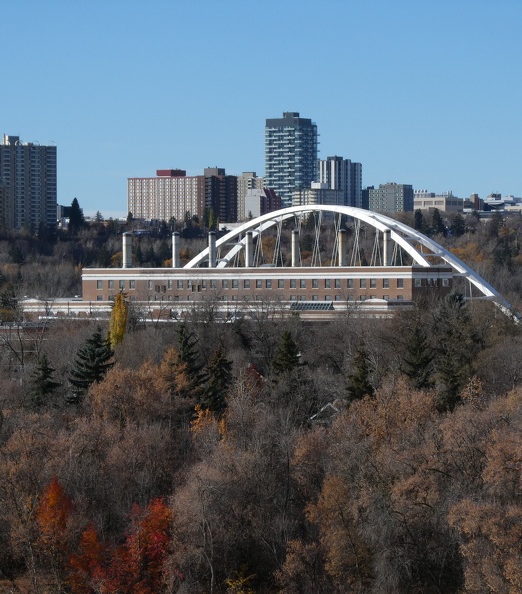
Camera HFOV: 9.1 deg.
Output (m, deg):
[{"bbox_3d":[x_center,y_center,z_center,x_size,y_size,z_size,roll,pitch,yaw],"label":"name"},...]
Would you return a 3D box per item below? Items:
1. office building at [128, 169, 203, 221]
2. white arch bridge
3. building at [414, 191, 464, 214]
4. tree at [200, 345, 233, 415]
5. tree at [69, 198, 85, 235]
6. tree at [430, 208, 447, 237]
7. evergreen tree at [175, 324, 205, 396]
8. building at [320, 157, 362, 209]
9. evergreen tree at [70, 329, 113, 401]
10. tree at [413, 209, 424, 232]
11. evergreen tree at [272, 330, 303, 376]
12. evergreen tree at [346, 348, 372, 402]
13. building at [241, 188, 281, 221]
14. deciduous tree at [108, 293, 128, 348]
[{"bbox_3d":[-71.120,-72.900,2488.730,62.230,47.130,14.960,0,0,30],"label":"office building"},{"bbox_3d":[26.410,-14.610,1440.000,208.000,54.000,36.000,0,0,44],"label":"white arch bridge"},{"bbox_3d":[138.580,-71.030,2540.000,30.000,21.000,28.000,0,1,35],"label":"building"},{"bbox_3d":[-6.940,13.480,510.000,5.500,12.400,5.500,0,1,0],"label":"tree"},{"bbox_3d":[-100.950,-44.560,1800.000,8.200,20.910,8.200,0,0,0],"label":"tree"},{"bbox_3d":[106.180,-44.290,1959.850,10.180,17.370,10.180,0,0,0],"label":"tree"},{"bbox_3d":[-11.300,10.560,510.000,5.400,12.700,5.400,0,0,0],"label":"evergreen tree"},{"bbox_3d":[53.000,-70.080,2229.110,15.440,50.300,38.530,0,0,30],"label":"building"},{"bbox_3d":[-26.420,10.950,510.000,6.700,12.860,6.700,0,0,0],"label":"evergreen tree"},{"bbox_3d":[94.200,-44.890,1959.840,6.290,16.170,6.290,0,0,0],"label":"tree"},{"bbox_3d":[4.450,11.000,560.000,5.000,11.040,5.000,0,0,0],"label":"evergreen tree"},{"bbox_3d":[16.910,15.420,560.060,5.130,12.840,5.130,0,0,0],"label":"evergreen tree"},{"bbox_3d":[1.050,-62.370,2280.000,14.000,26.000,25.000,0,1,35],"label":"building"},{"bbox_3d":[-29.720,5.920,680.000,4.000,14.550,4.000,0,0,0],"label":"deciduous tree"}]

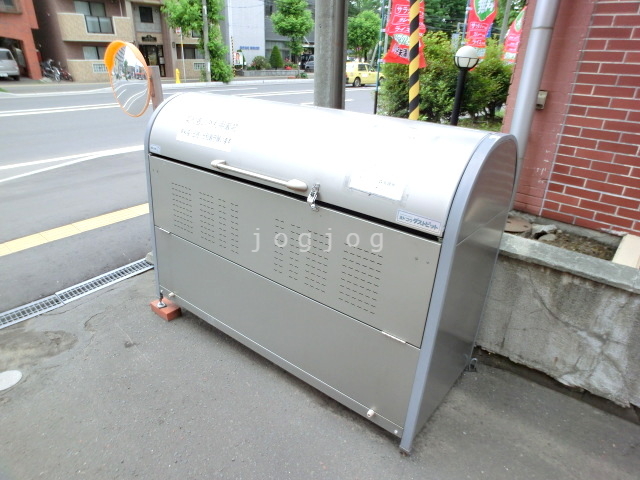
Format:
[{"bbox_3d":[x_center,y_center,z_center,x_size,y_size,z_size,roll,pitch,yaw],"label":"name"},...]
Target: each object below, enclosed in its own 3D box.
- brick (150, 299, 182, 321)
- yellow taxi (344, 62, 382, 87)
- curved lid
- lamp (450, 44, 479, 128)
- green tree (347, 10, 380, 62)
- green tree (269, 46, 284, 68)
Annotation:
[{"bbox_3d":[-1.106,0.499,2.789,0.205,0.061,0.104,19,30,31],"label":"brick"},{"bbox_3d":[2.786,-11.630,27.223,1.695,1.515,4.620,22,31,36],"label":"yellow taxi"},{"bbox_3d":[-0.058,-0.500,1.984,1.767,0.351,0.722,19,25,33],"label":"curved lid"},{"bbox_3d":[1.676,-1.622,4.731,0.270,1.350,0.270,10,26,16],"label":"lamp"},{"bbox_3d":[4.574,-21.830,43.380,3.800,6.500,3.800,4,25,4],"label":"green tree"},{"bbox_3d":[-3.817,-16.421,34.925,1.150,2.000,1.150,0,25,-6],"label":"green tree"}]

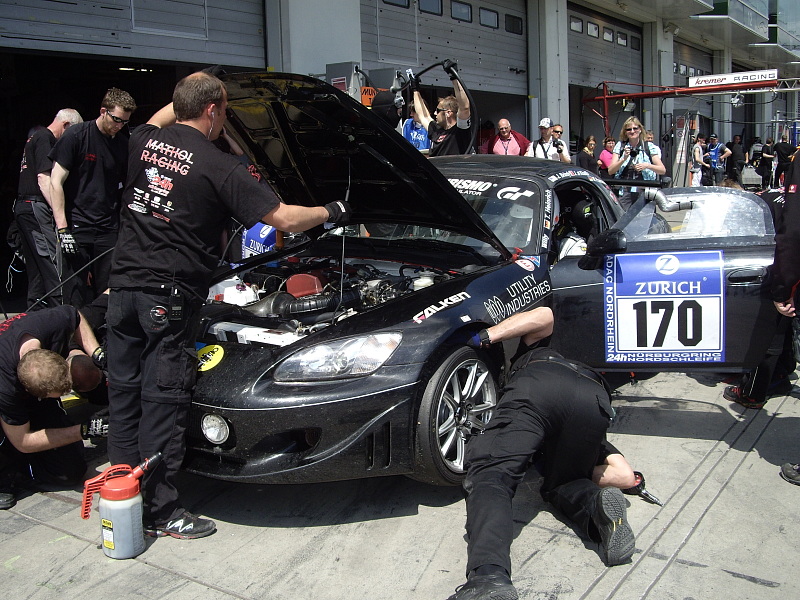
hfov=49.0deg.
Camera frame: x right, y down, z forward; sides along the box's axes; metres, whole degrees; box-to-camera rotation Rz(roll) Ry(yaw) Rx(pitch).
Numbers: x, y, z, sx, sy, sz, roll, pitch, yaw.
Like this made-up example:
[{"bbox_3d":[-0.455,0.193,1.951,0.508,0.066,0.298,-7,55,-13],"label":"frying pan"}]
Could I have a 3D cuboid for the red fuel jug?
[{"bbox_3d":[-1.058,0.784,3.313,0.300,0.360,0.165,-3,10,-5],"label":"red fuel jug"}]

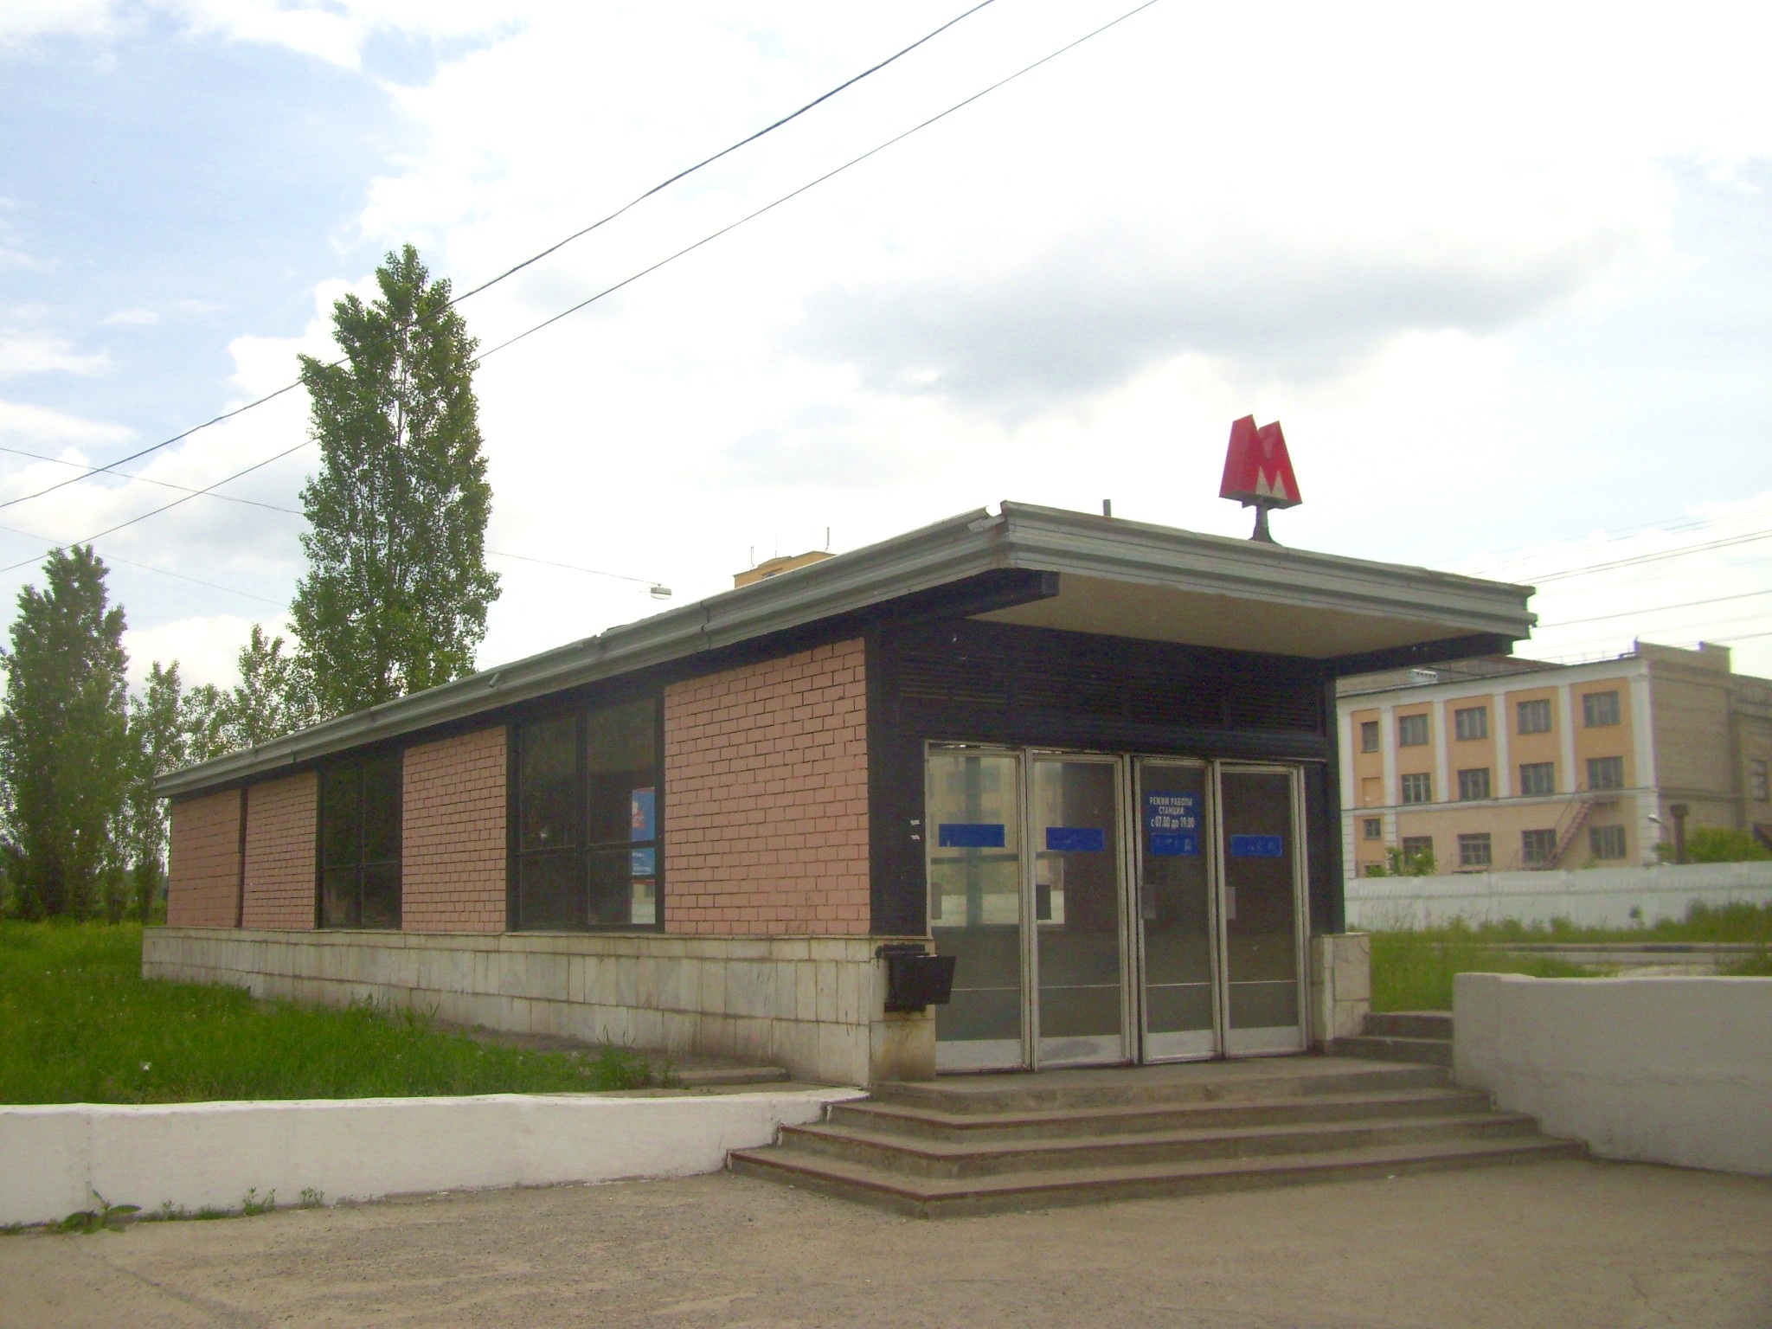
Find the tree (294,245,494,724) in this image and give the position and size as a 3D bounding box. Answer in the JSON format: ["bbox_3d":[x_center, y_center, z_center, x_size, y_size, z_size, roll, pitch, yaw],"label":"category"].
[{"bbox_3d":[-11.807,-1.806,40.785,4.900,16.843,4.900,5,-10,-34],"label":"tree"}]

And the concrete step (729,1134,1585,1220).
[{"bbox_3d":[1.780,3.164,11.303,5.020,0.125,2.500,5,-10,-34],"label":"concrete step"}]

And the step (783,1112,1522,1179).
[{"bbox_3d":[1.775,3.069,11.521,4.500,0.125,2.140,5,-10,-34],"label":"step"}]

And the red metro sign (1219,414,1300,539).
[{"bbox_3d":[2.583,-1.241,12.043,0.650,0.910,0.200,5,-10,-34],"label":"red metro sign"}]

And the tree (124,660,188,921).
[{"bbox_3d":[-25.060,4.399,59.334,2.400,9.229,2.400,5,-10,-34],"label":"tree"}]

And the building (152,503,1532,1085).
[{"bbox_3d":[-3.488,2.313,20.612,5.050,3.560,22.350,5,-10,-34],"label":"building"}]

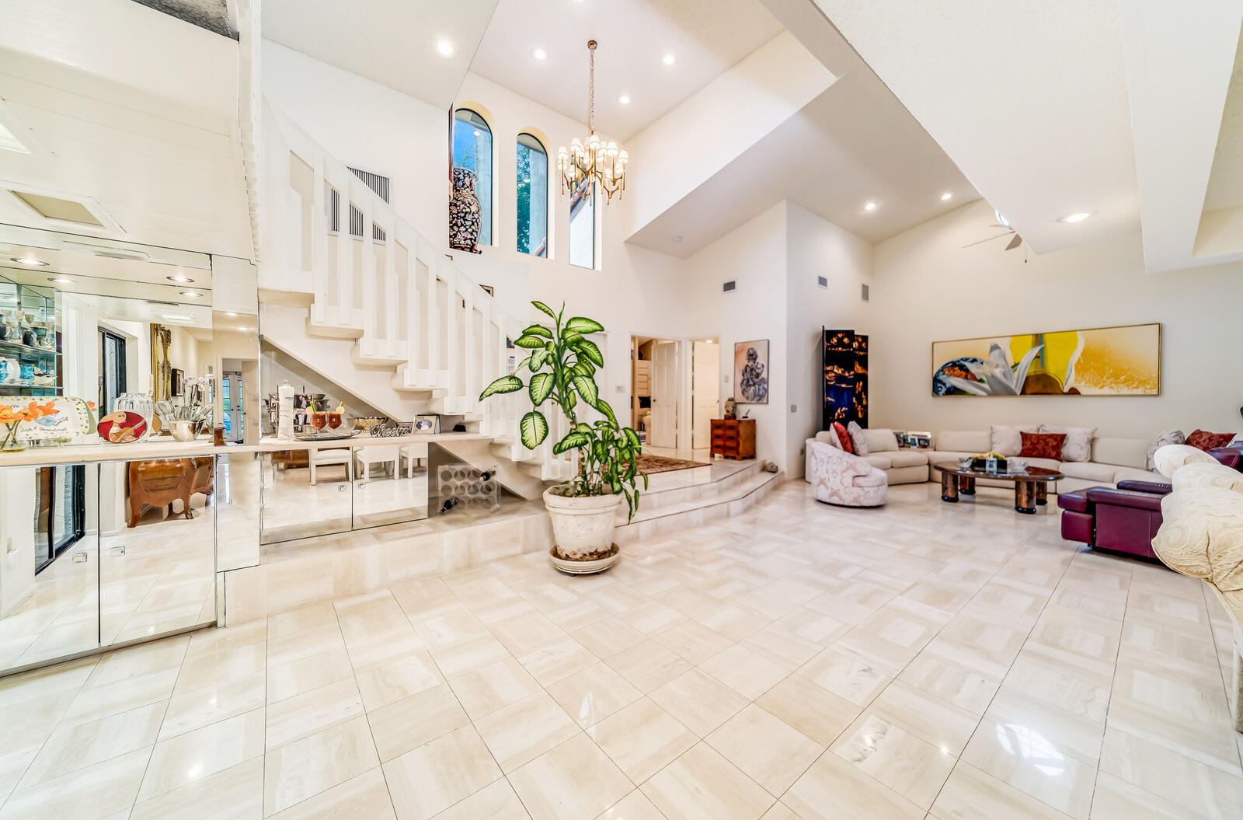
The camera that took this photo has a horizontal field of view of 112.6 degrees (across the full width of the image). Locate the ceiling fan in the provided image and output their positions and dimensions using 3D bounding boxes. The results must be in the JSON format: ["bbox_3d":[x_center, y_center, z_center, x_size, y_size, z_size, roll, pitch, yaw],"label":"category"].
[{"bbox_3d":[5.360,-2.480,5.530,1.320,0.600,1.320,0,0,-38],"label":"ceiling fan"}]

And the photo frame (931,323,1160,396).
[{"bbox_3d":[7.060,-0.770,7.170,0.050,1.050,2.720,0,0,-39],"label":"photo frame"}]

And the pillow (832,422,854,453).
[{"bbox_3d":[3.645,0.475,6.800,0.470,0.480,0.150,0,-24,-39],"label":"pillow"}]

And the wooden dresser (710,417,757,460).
[{"bbox_3d":[1.977,0.496,7.344,0.450,0.670,0.640,0,0,-38],"label":"wooden dresser"}]

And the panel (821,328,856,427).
[{"bbox_3d":[4.235,-0.130,7.868,1.500,2.620,0.350,0,0,-38],"label":"panel"}]

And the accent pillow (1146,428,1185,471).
[{"bbox_3d":[6.660,0.500,5.050,0.160,0.480,0.460,20,3,9],"label":"accent pillow"}]

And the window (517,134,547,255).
[{"bbox_3d":[-1.490,-3.630,7.000,0.570,2.030,0.090,0,0,-39],"label":"window"}]

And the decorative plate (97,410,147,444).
[{"bbox_3d":[-2.990,0.103,2.480,0.197,0.195,0.030,0,-12,-39],"label":"decorative plate"}]

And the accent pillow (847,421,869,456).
[{"bbox_3d":[4.000,0.484,7.000,0.470,0.500,0.160,0,-22,-39],"label":"accent pillow"}]

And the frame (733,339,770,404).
[{"bbox_3d":[2.380,-0.680,7.580,0.040,1.140,0.720,0,0,-39],"label":"frame"}]

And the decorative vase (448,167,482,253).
[{"bbox_3d":[-2.190,-2.755,5.697,0.500,1.149,0.500,0,0,-38],"label":"decorative vase"}]

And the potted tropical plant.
[{"bbox_3d":[-0.440,0.190,3.150,1.200,1.980,0.950,0,0,0],"label":"potted tropical plant"}]

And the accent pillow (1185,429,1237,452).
[{"bbox_3d":[7.839,0.471,5.513,0.160,0.410,0.430,22,-14,-36],"label":"accent pillow"}]

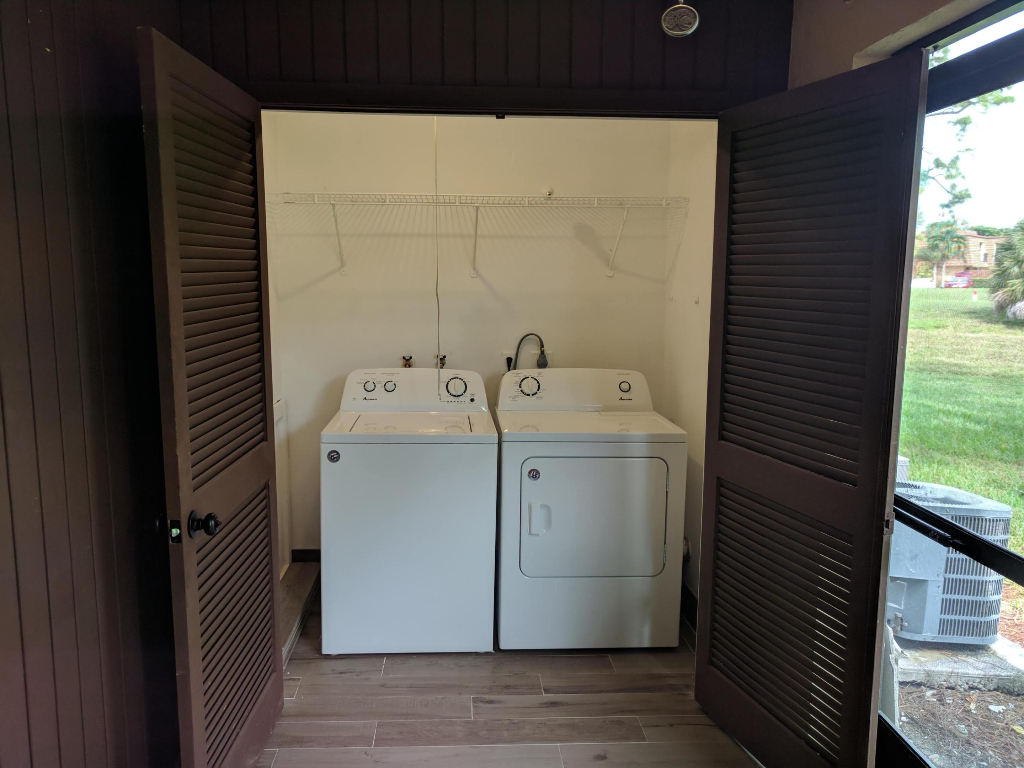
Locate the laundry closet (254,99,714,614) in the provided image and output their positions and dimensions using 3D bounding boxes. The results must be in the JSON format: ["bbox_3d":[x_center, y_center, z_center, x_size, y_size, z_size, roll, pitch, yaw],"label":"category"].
[{"bbox_3d":[-0.150,-0.009,3.206,1.790,2.205,1.180,0,8,-3],"label":"laundry closet"}]

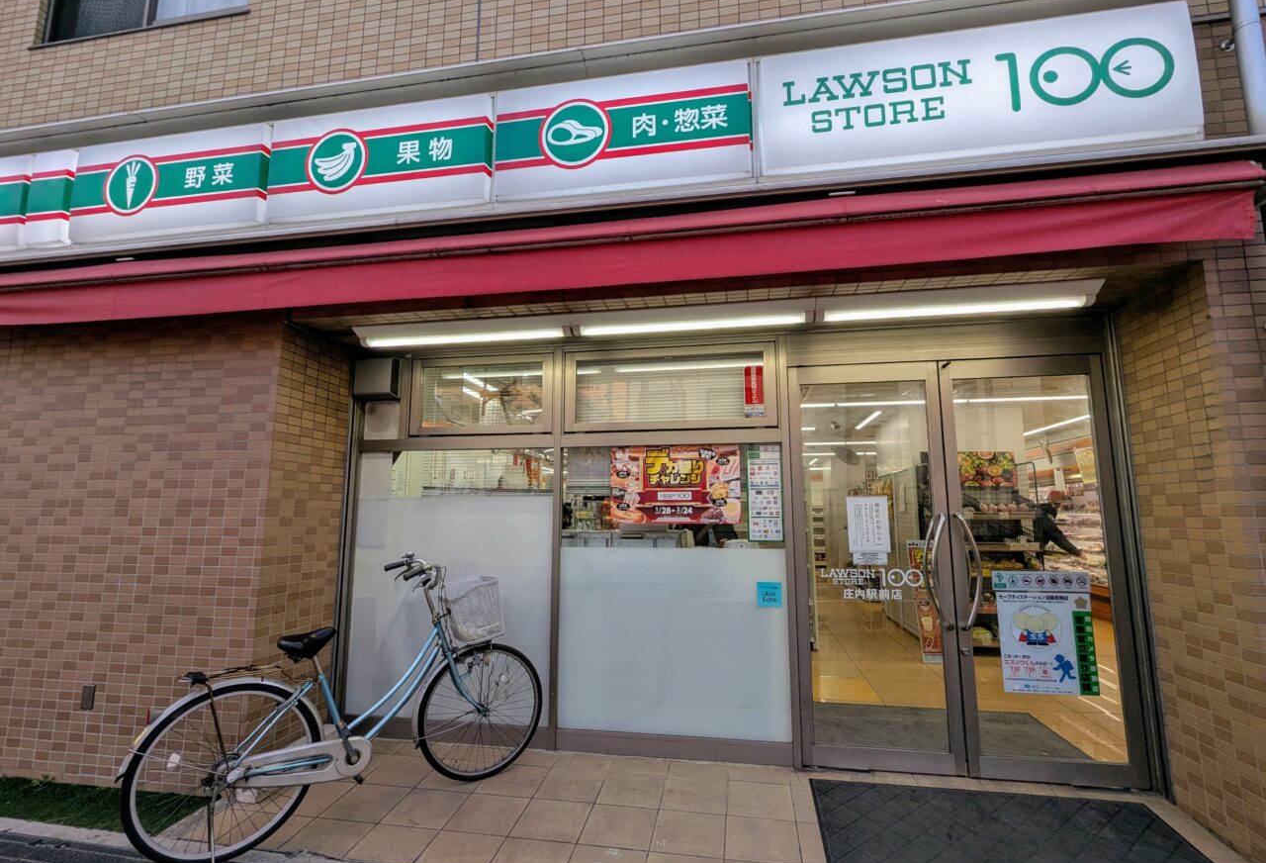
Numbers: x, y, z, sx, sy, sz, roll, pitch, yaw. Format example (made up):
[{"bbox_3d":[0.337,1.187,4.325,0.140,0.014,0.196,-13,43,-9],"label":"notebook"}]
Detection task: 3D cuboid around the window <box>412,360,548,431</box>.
[{"bbox_3d":[-0.938,-0.222,3.636,0.861,0.442,0.070,-1,-8,9],"label":"window"}]

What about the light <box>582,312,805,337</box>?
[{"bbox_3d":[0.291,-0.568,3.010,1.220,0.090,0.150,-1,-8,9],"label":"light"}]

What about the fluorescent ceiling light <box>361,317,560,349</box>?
[{"bbox_3d":[-0.939,-0.537,3.213,1.235,0.095,0.170,-1,-8,9],"label":"fluorescent ceiling light"}]

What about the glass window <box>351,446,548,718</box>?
[{"bbox_3d":[-1.089,0.896,3.516,1.263,1.573,0.070,-1,-8,9],"label":"glass window"}]

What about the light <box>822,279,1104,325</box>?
[{"bbox_3d":[1.524,-0.599,2.806,1.250,0.095,0.170,-1,-8,9],"label":"light"}]

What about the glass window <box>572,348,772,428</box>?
[{"bbox_3d":[0.205,-0.250,3.447,1.183,0.435,0.070,-1,-8,9],"label":"glass window"}]

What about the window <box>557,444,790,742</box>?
[{"bbox_3d":[0.211,0.868,3.300,1.276,1.576,0.070,-1,-8,9],"label":"window"}]

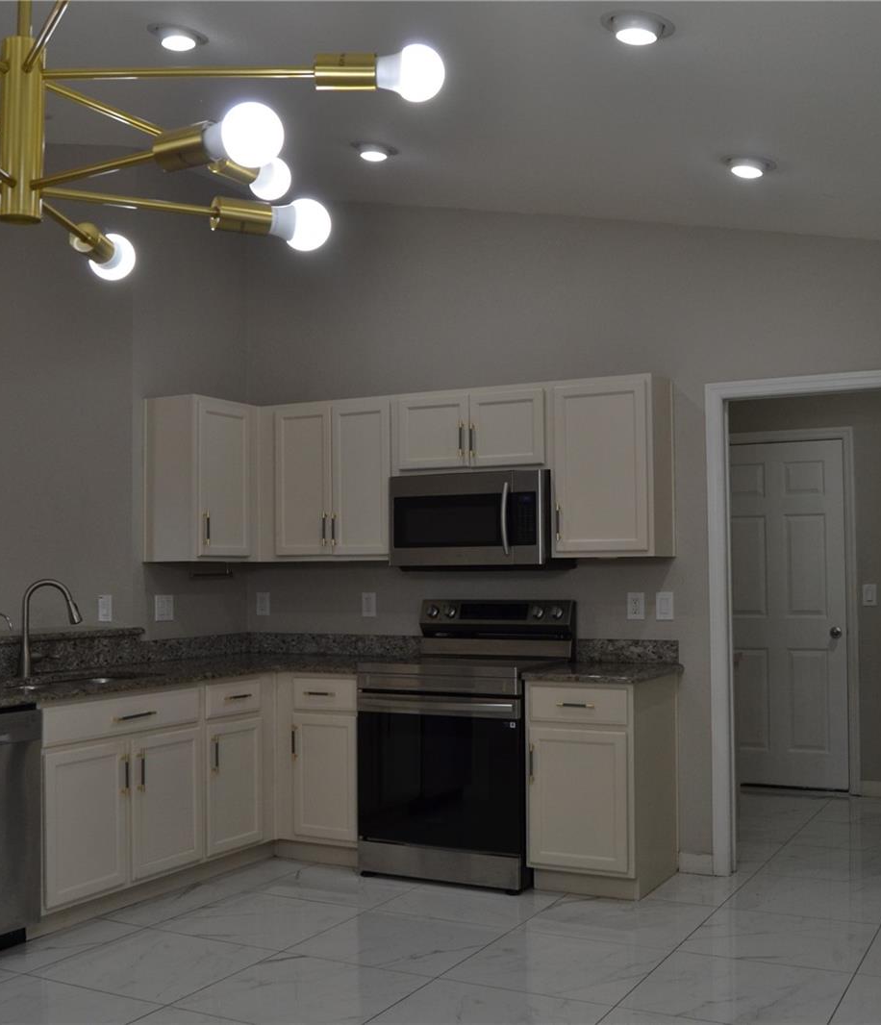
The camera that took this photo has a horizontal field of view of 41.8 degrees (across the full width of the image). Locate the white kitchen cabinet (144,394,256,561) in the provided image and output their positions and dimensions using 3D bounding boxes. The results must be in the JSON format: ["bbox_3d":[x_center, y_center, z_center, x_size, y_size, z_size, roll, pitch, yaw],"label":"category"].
[{"bbox_3d":[-1.132,-0.144,5.573,0.322,0.771,0.520,-2,-4,27],"label":"white kitchen cabinet"}]

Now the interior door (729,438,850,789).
[{"bbox_3d":[2.014,0.621,6.867,0.792,2.050,0.040,-2,-4,27],"label":"interior door"}]

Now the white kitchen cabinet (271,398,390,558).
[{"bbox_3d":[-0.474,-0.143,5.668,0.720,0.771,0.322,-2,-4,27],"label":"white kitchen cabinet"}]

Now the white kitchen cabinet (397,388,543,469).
[{"bbox_3d":[0.195,-0.359,5.334,0.782,0.389,0.322,-2,-4,27],"label":"white kitchen cabinet"}]

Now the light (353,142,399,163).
[{"bbox_3d":[-0.274,-1.483,4.791,0.195,0.055,0.195,12,3,27],"label":"light"}]

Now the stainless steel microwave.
[{"bbox_3d":[0.195,0.040,5.256,0.760,0.407,0.420,-2,-4,27],"label":"stainless steel microwave"}]

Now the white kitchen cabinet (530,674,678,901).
[{"bbox_3d":[0.688,1.115,4.824,0.453,0.860,0.630,-2,-4,27],"label":"white kitchen cabinet"}]

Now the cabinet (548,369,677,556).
[{"bbox_3d":[0.748,-0.189,5.038,0.463,0.771,0.322,-2,-4,27],"label":"cabinet"}]

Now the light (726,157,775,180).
[{"bbox_3d":[1.084,-1.197,4.057,0.195,0.055,0.195,12,3,27],"label":"light"}]

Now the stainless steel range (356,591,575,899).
[{"bbox_3d":[0.131,0.983,5.080,0.760,1.170,0.680,-2,-4,27],"label":"stainless steel range"}]

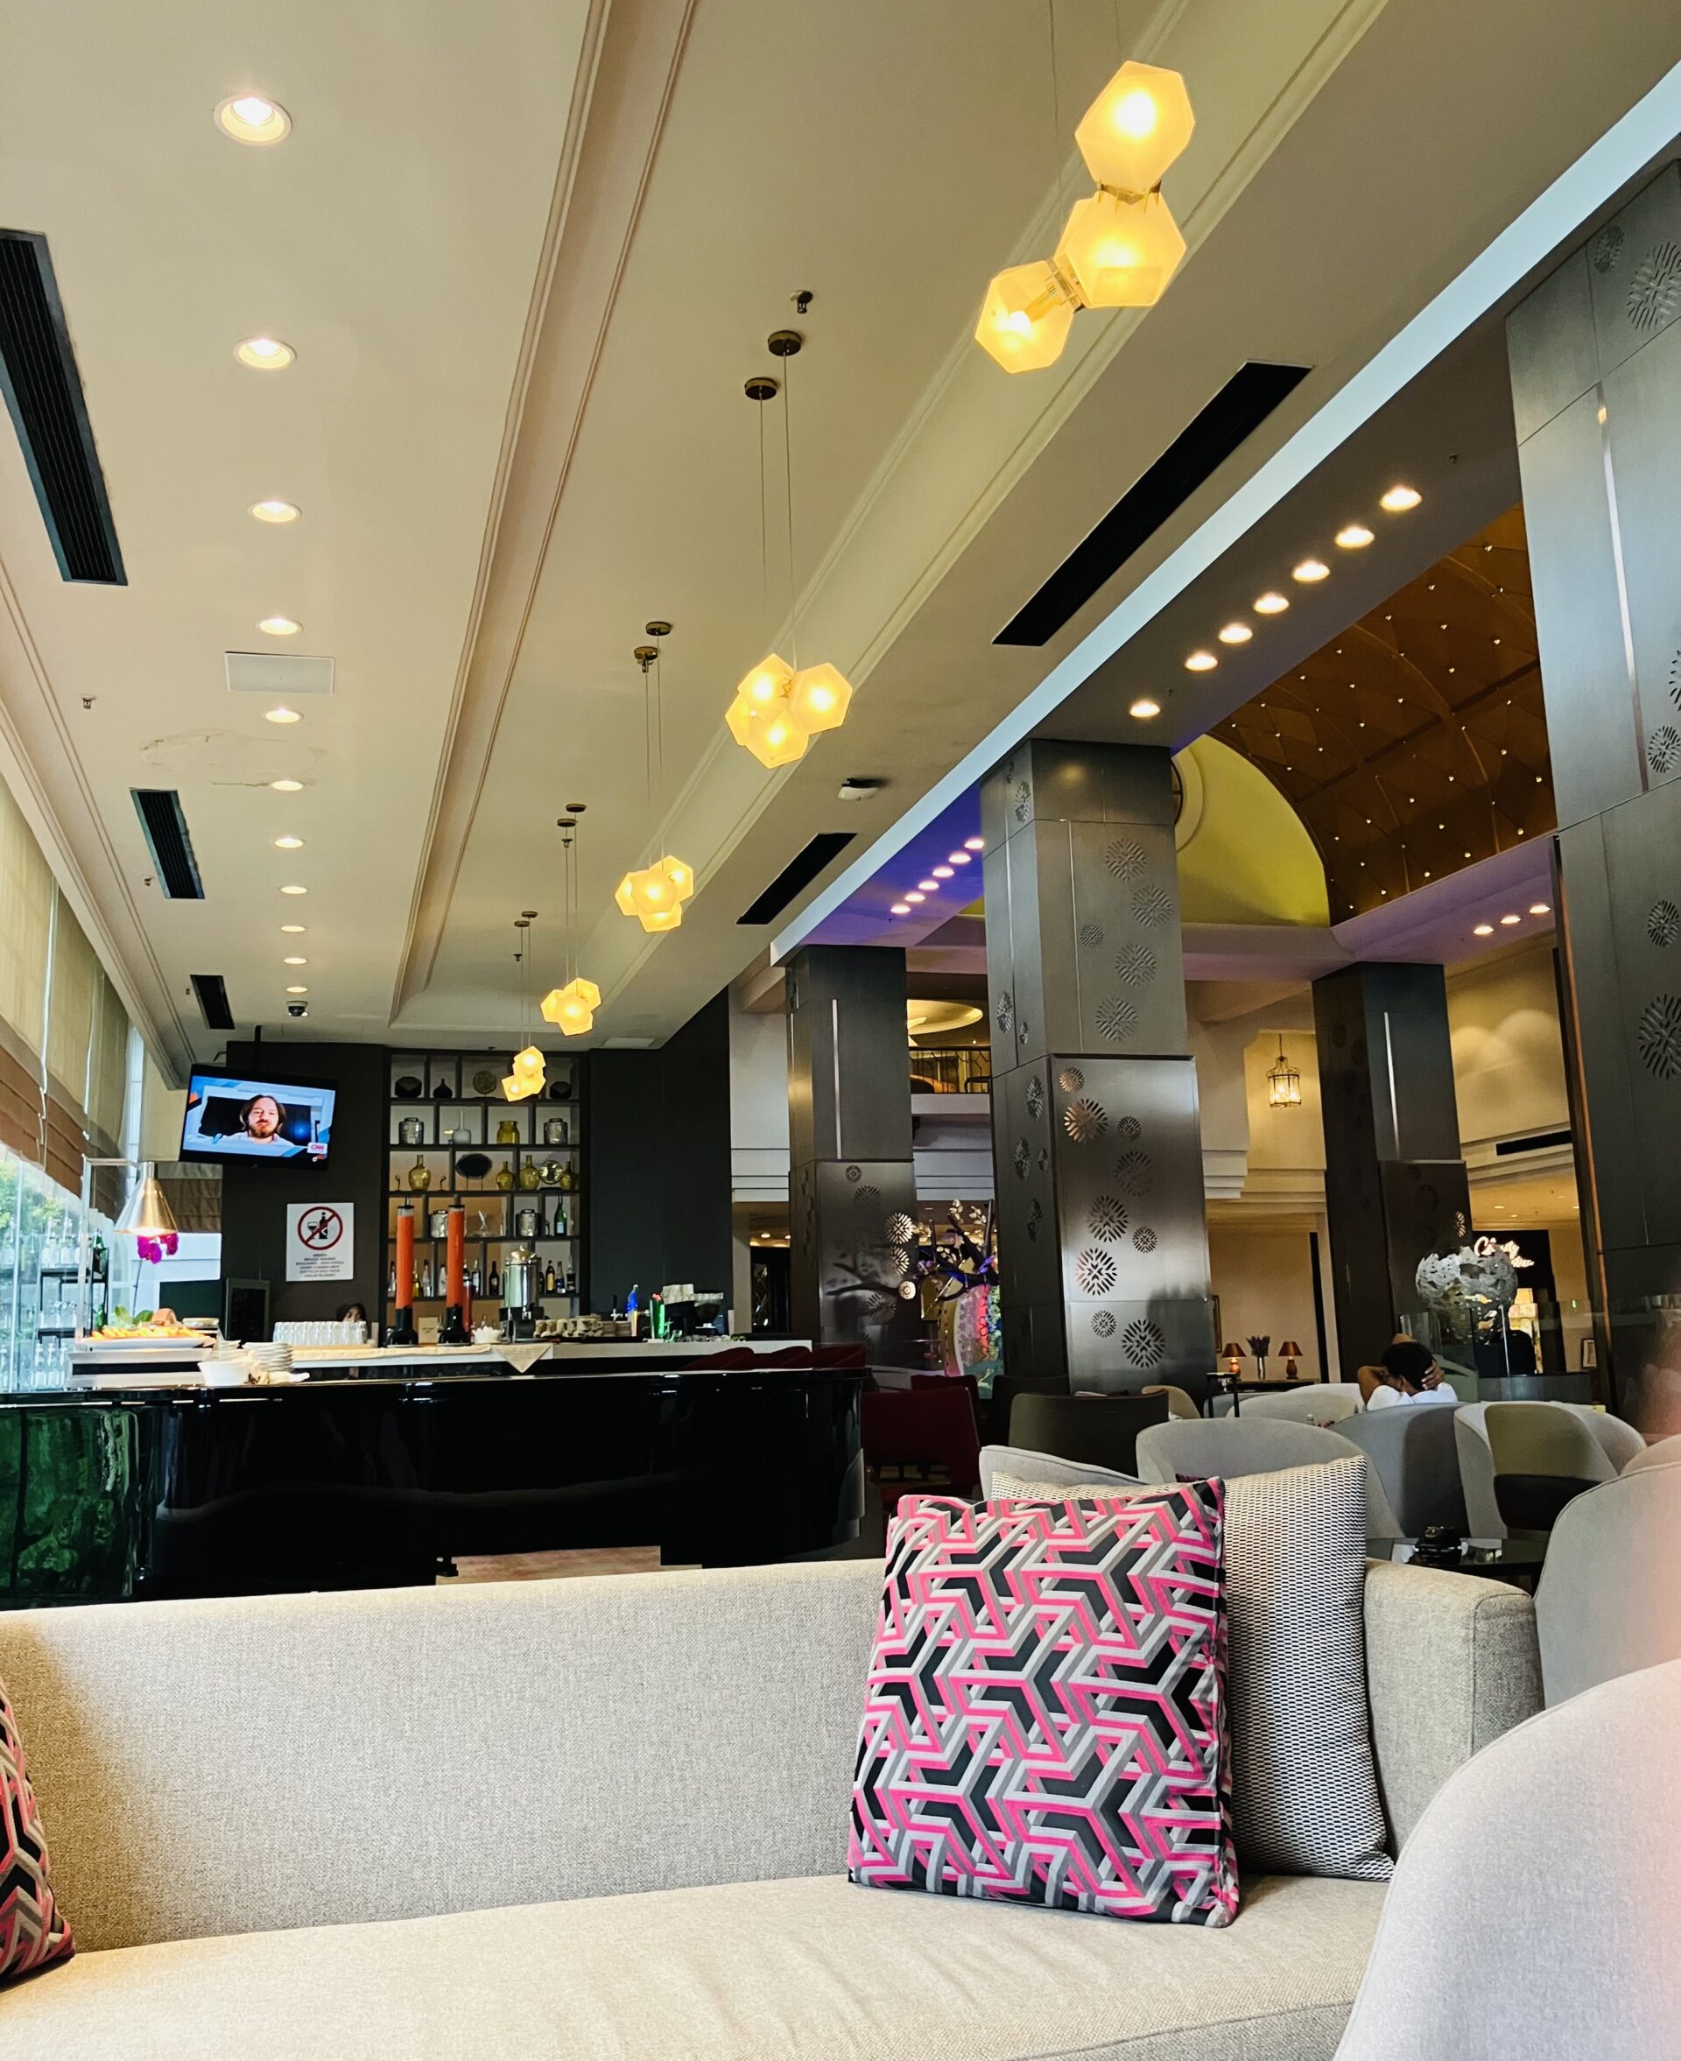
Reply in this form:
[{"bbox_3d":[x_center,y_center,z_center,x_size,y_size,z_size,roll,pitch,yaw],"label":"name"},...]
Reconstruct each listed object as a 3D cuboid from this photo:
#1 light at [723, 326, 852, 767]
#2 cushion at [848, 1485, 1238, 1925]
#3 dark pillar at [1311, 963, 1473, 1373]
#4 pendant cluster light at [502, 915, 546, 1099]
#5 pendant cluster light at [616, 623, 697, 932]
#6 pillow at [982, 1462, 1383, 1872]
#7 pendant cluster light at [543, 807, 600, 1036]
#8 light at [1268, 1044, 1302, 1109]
[{"bbox_3d":[-0.199,-1.613,6.139,0.430,1.460,0.450,1,-11,-16],"label":"light"},{"bbox_3d":[0.234,0.768,2.123,0.465,0.465,0.150,-12,-33,33],"label":"cushion"},{"bbox_3d":[4.317,1.494,13.943,0.790,3.946,0.760,1,-11,-16],"label":"dark pillar"},{"bbox_3d":[-2.376,-0.175,13.678,0.380,1.391,0.450,1,-11,-16],"label":"pendant cluster light"},{"bbox_3d":[-0.870,-1.173,8.484,0.390,1.426,0.450,1,-11,-16],"label":"pendant cluster light"},{"bbox_3d":[0.412,0.774,2.225,0.480,0.480,0.150,-8,-29,21],"label":"pillow"},{"bbox_3d":[-1.650,-0.671,11.131,0.390,1.395,0.450,1,-11,-16],"label":"pendant cluster light"},{"bbox_3d":[4.179,0.453,17.037,0.330,0.600,0.330,1,-11,-16],"label":"light"}]

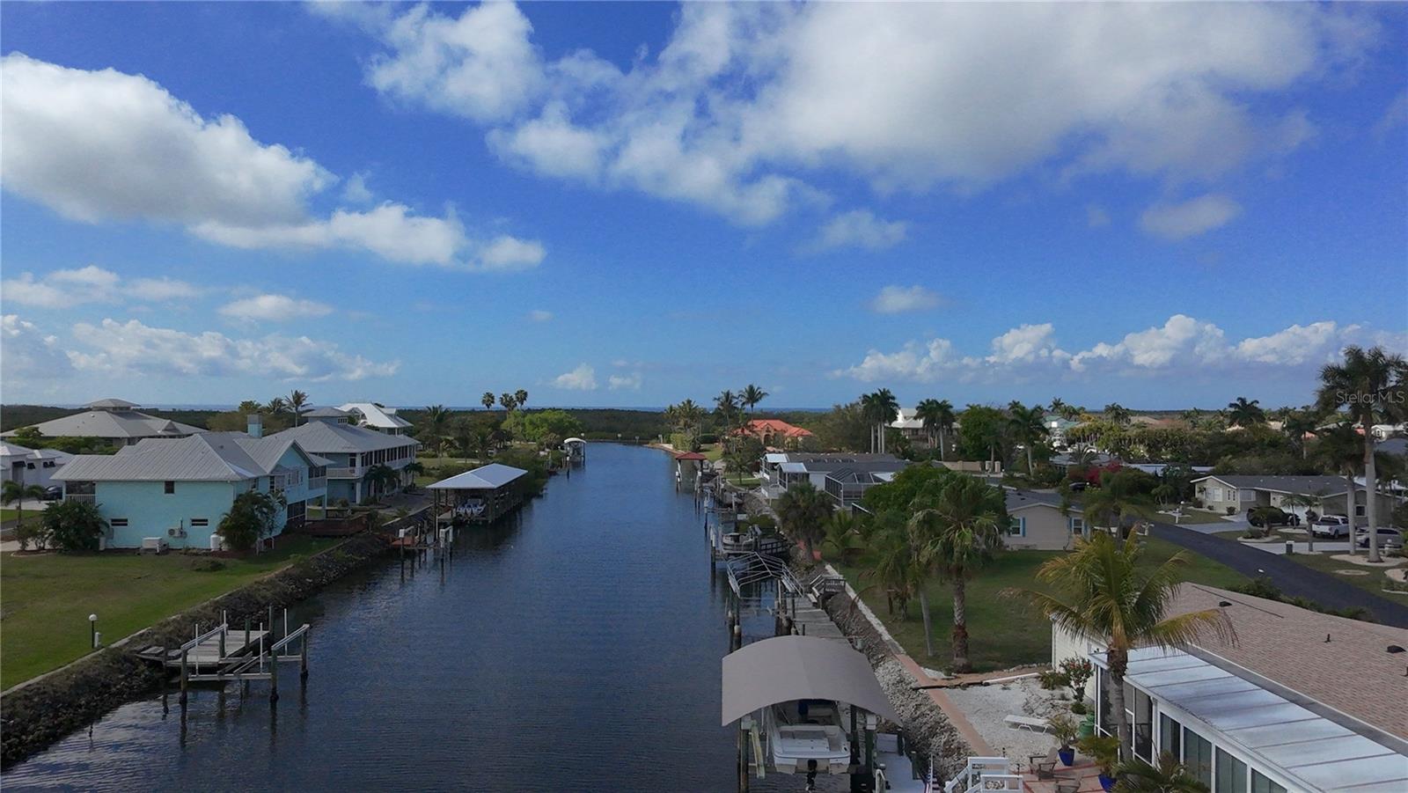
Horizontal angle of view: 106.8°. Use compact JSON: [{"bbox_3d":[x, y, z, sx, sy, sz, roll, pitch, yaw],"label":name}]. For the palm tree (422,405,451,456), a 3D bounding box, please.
[{"bbox_3d":[-62.290,7.834,122.269,6.250,11.570,6.250,0,-1,0],"label":"palm tree"}]

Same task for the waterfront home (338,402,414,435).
[{"bbox_3d":[-74.500,7.341,116.000,17.500,12.200,13.000,0,-1,-6],"label":"waterfront home"}]

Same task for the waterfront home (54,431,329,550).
[{"bbox_3d":[-44.300,7.726,47.500,14.700,9.000,13.600,0,-1,-3],"label":"waterfront home"}]

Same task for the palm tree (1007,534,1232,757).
[{"bbox_3d":[13.253,8.064,16.568,5.540,7.320,5.540,0,-1,0],"label":"palm tree"}]

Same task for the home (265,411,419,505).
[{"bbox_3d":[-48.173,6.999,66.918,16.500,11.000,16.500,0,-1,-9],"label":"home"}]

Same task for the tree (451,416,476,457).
[{"bbox_3d":[-51.605,8.878,112.000,5.300,9.200,5.300,0,-1,0],"label":"tree"}]

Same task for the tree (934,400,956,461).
[{"bbox_3d":[49.623,6.975,107.856,4.700,12.590,4.700,0,-1,-2],"label":"tree"}]

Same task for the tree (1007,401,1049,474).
[{"bbox_3d":[52.333,6.726,84.362,6.000,12.030,6.000,0,-1,-2],"label":"tree"}]

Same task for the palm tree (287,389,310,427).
[{"bbox_3d":[-78.440,5.554,100.839,4.500,14.090,4.500,0,-1,-2],"label":"palm tree"}]

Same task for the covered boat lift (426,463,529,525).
[{"bbox_3d":[-27.400,11.562,65.000,7.800,5.000,15.500,0,-1,-6],"label":"covered boat lift"}]

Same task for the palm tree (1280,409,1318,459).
[{"bbox_3d":[127.578,8.250,111.876,5.700,10.850,5.700,0,-1,-2],"label":"palm tree"}]

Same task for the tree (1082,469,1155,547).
[{"bbox_3d":[33.782,9.196,42.582,4.630,6.380,4.630,0,-1,0],"label":"tree"}]

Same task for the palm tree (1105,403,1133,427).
[{"bbox_3d":[98.323,8.010,123.861,5.200,12.890,5.200,0,-1,0],"label":"palm tree"}]

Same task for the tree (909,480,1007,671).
[{"bbox_3d":[11.154,7.770,23.100,4.200,8.500,4.200,0,-1,0],"label":"tree"}]

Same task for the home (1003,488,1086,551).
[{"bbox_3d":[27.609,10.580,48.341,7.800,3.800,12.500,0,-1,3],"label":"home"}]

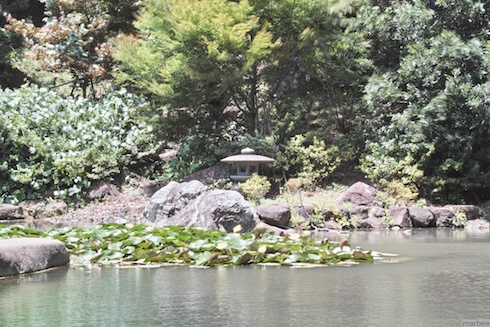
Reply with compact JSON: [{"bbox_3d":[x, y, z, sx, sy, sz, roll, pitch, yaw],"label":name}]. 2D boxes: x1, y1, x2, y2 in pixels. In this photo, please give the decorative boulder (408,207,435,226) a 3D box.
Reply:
[{"bbox_3d":[3.315,1.010,20.200,0.488,0.385,0.420,0,1,0],"label":"decorative boulder"}]

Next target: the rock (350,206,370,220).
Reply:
[{"bbox_3d":[2.181,0.948,20.400,0.398,0.266,0.320,0,1,0],"label":"rock"}]

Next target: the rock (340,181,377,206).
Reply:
[{"bbox_3d":[2.353,0.643,22.300,0.829,0.483,0.620,0,1,0],"label":"rock"}]

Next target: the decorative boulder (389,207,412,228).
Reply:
[{"bbox_3d":[3.072,1.067,21.250,0.474,0.422,0.430,0,1,0],"label":"decorative boulder"}]

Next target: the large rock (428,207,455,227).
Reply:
[{"bbox_3d":[3.728,1.010,20.300,0.491,0.377,0.420,0,1,0],"label":"large rock"}]

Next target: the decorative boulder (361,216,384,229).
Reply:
[{"bbox_3d":[2.513,1.163,21.200,0.473,0.229,0.360,0,1,0],"label":"decorative boulder"}]

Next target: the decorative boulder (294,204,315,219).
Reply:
[{"bbox_3d":[1.189,0.960,21.500,0.400,0.271,0.360,0,1,0],"label":"decorative boulder"}]

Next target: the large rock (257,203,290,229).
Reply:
[{"bbox_3d":[0.579,1.040,21.300,0.683,0.480,0.520,0,1,0],"label":"large rock"}]

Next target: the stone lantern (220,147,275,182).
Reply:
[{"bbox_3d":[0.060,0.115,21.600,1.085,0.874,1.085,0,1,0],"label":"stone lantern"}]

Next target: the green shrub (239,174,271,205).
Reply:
[{"bbox_3d":[0.193,0.529,21.900,0.652,0.593,0.600,0,1,0],"label":"green shrub"}]

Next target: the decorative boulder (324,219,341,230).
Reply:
[{"bbox_3d":[1.636,1.139,20.000,0.353,0.214,0.280,0,1,0],"label":"decorative boulder"}]

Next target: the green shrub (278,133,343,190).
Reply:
[{"bbox_3d":[1.357,-0.021,22.200,1.311,1.156,1.150,0,1,0],"label":"green shrub"}]

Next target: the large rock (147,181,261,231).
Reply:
[{"bbox_3d":[-0.864,0.844,21.000,2.255,1.005,1.600,0,1,0],"label":"large rock"}]

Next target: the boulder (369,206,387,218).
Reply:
[{"bbox_3d":[2.530,0.934,20.500,0.334,0.229,0.280,0,1,0],"label":"boulder"}]

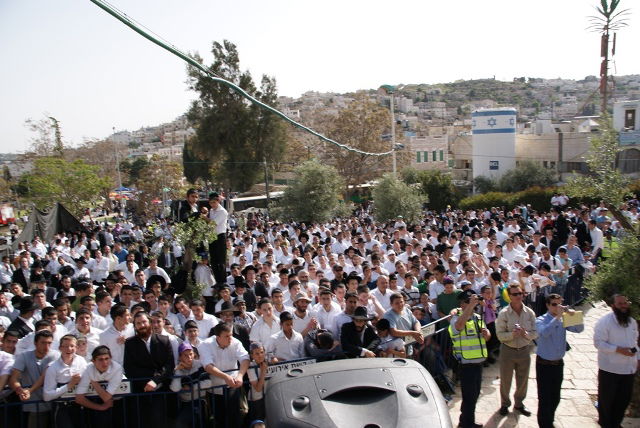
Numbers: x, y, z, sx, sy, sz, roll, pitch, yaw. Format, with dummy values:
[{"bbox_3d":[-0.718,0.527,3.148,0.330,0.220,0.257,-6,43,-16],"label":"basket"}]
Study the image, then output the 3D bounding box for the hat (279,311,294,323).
[{"bbox_3d":[-0.384,1.179,5.500,0.180,0.110,0.190,-6,8,-24],"label":"hat"}]

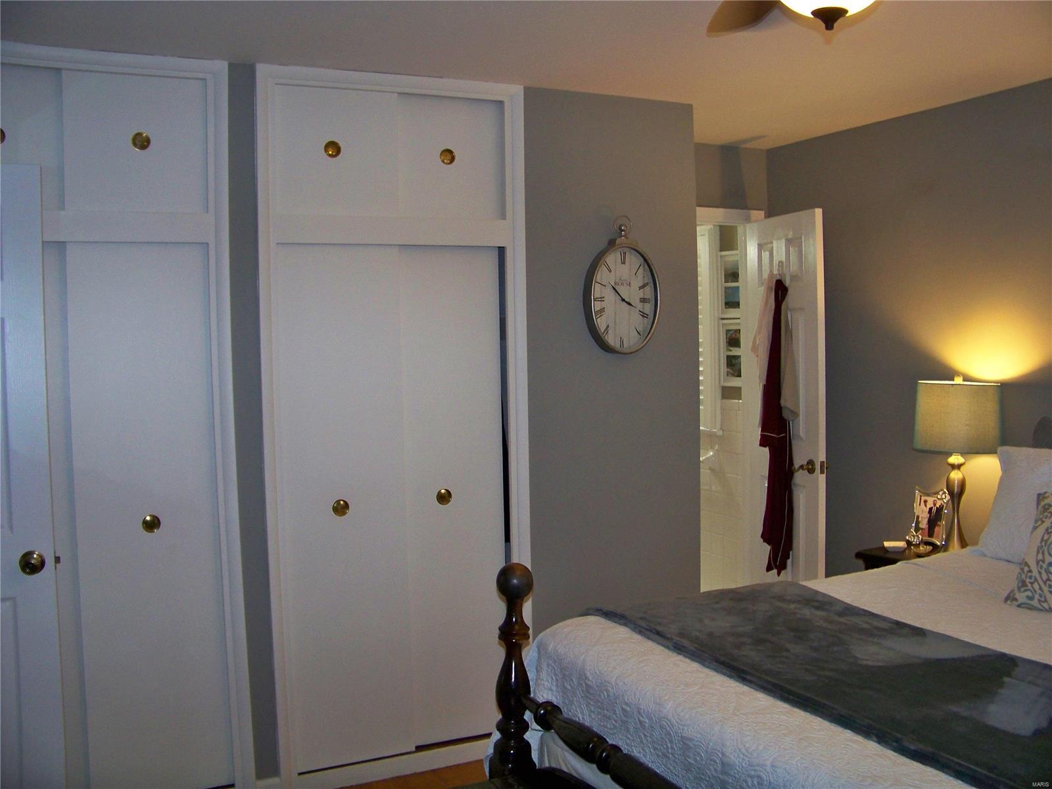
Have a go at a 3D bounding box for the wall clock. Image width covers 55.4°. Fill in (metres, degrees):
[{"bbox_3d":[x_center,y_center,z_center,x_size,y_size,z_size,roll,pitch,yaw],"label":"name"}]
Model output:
[{"bbox_3d":[0.360,-0.410,3.769,0.292,0.512,0.066,-3,5,-24],"label":"wall clock"}]

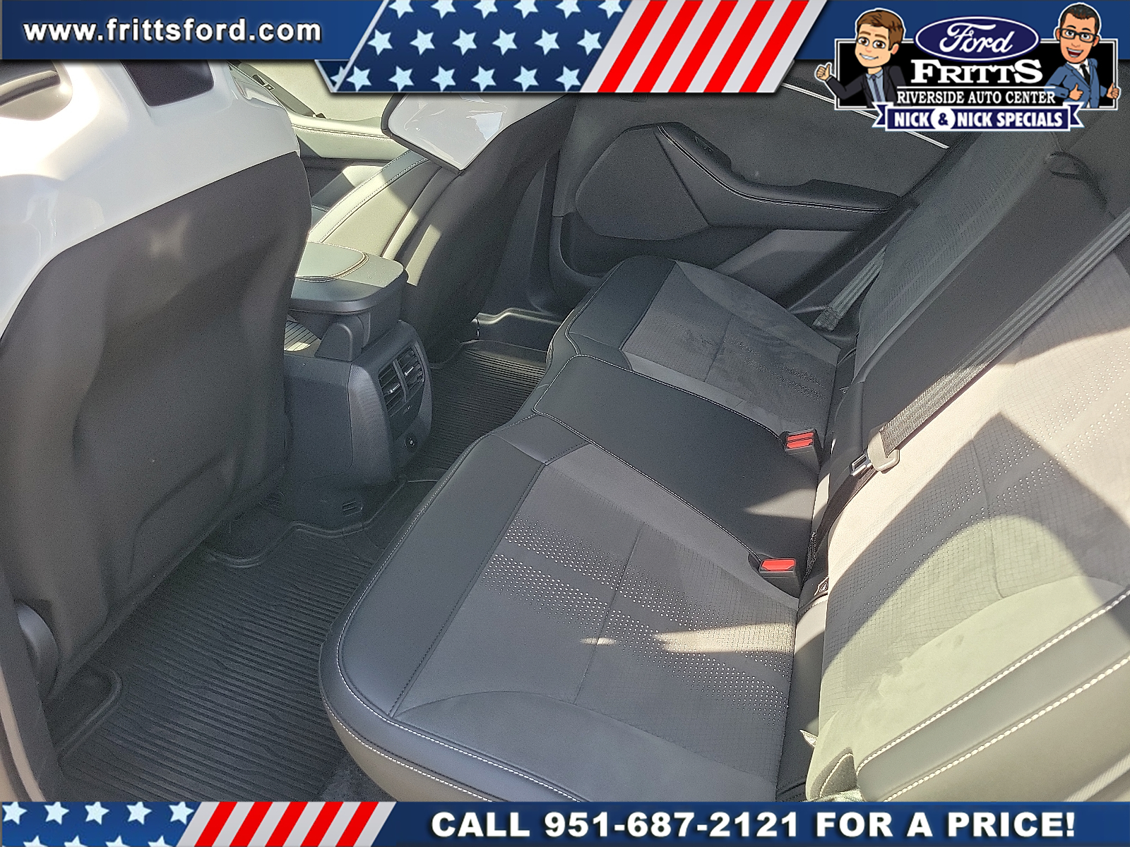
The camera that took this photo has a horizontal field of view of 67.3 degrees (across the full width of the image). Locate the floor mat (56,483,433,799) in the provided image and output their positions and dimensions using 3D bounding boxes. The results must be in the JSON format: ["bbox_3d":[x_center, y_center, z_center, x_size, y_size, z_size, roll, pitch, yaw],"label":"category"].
[{"bbox_3d":[-0.397,0.270,1.236,0.380,0.035,0.655,14,35,14],"label":"floor mat"}]

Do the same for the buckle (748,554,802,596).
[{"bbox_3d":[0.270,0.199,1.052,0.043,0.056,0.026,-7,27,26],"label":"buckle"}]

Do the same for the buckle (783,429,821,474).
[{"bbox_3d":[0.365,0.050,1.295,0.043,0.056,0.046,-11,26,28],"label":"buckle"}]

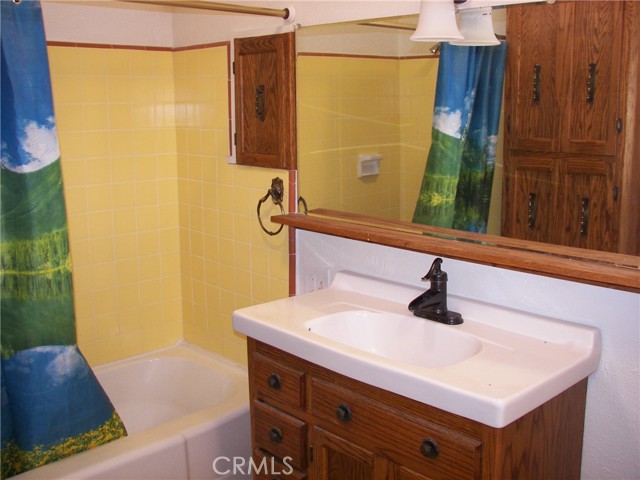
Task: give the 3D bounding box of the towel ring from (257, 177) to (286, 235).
[{"bbox_3d":[-0.178,-0.129,2.505,0.058,0.218,0.165,-10,14,-43],"label":"towel ring"}]

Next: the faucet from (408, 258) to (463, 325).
[{"bbox_3d":[0.312,0.149,1.941,0.150,0.178,0.158,-10,14,-43],"label":"faucet"}]

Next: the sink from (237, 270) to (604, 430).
[{"bbox_3d":[0.215,0.255,1.867,0.486,0.117,0.920,-10,14,-43],"label":"sink"}]

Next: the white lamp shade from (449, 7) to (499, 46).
[{"bbox_3d":[0.434,-0.606,1.855,0.144,0.120,0.144,-10,14,-42],"label":"white lamp shade"}]

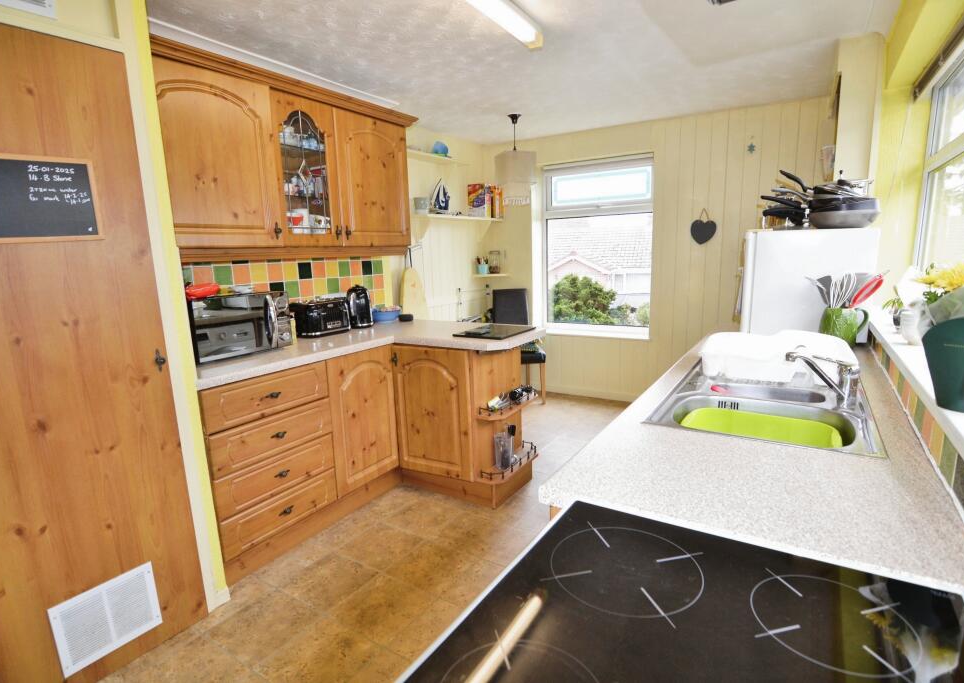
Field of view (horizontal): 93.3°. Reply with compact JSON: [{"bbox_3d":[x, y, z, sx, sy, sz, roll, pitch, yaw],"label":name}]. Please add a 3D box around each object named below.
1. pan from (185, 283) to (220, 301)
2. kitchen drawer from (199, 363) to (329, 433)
[{"bbox_3d":[-1.248,-0.223,2.026,0.175,0.060,0.175,5,12,34],"label":"pan"},{"bbox_3d":[-1.115,0.230,2.189,0.400,0.186,0.590,6,13,35],"label":"kitchen drawer"}]

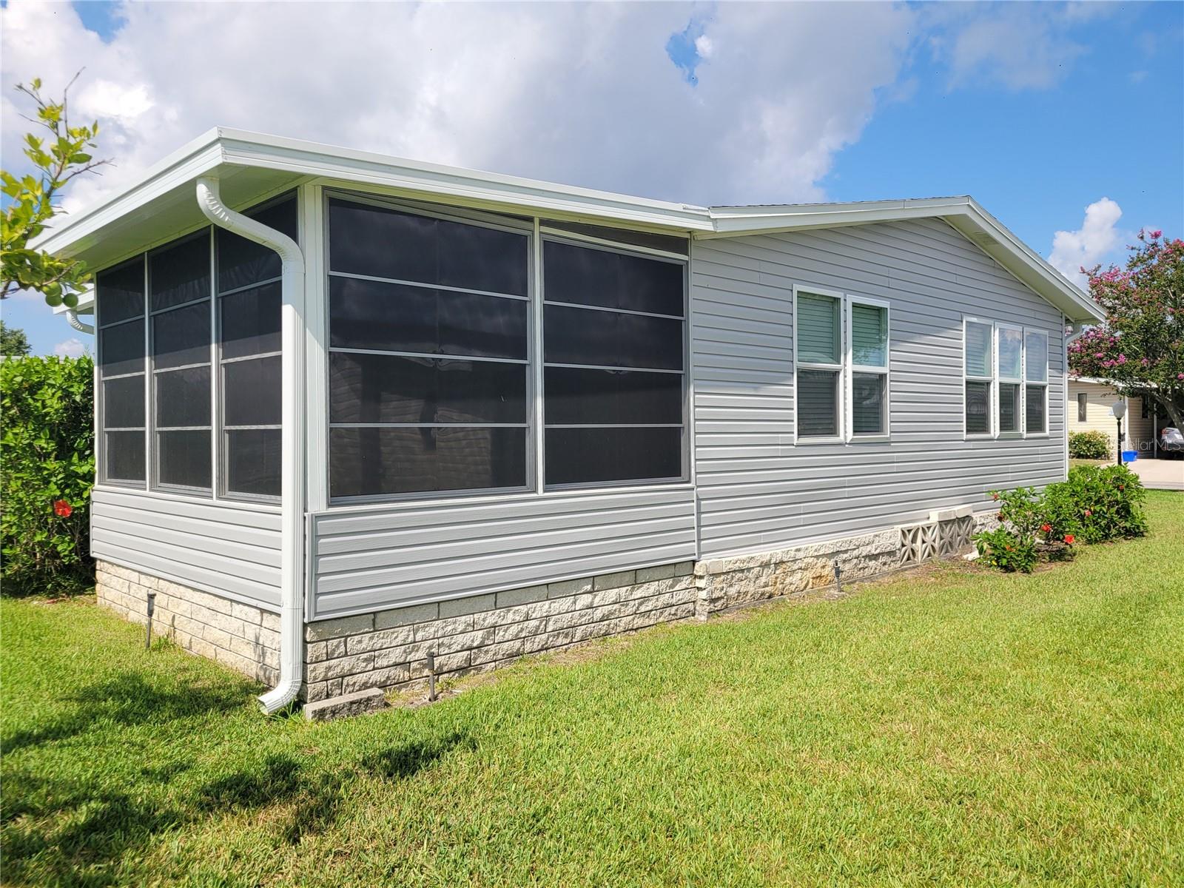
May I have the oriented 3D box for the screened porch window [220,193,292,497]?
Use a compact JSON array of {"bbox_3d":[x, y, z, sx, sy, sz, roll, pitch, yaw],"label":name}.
[{"bbox_3d":[-1.859,-0.472,4.887,0.080,1.575,1.050,-1,1,-44],"label":"screened porch window"}]

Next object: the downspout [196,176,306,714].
[{"bbox_3d":[-1.648,0.031,4.321,0.480,2.605,0.105,-1,1,-44],"label":"downspout"}]

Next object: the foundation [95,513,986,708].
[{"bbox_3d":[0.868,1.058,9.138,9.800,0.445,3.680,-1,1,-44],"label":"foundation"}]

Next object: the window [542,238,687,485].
[{"bbox_3d":[0.199,-0.518,6.074,1.415,1.620,0.080,-1,1,-44],"label":"window"}]

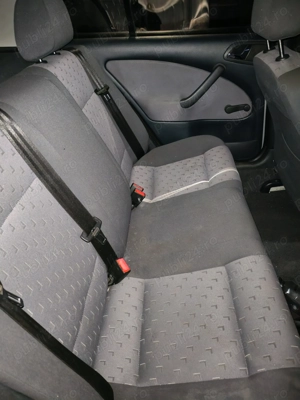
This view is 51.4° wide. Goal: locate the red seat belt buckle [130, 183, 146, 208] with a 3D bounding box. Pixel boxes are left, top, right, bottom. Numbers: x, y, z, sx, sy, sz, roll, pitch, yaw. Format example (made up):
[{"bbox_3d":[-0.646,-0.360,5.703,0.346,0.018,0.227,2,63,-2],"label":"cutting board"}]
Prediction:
[{"bbox_3d":[-0.056,-0.017,1.235,0.050,0.076,0.060,29,32,-17],"label":"red seat belt buckle"}]

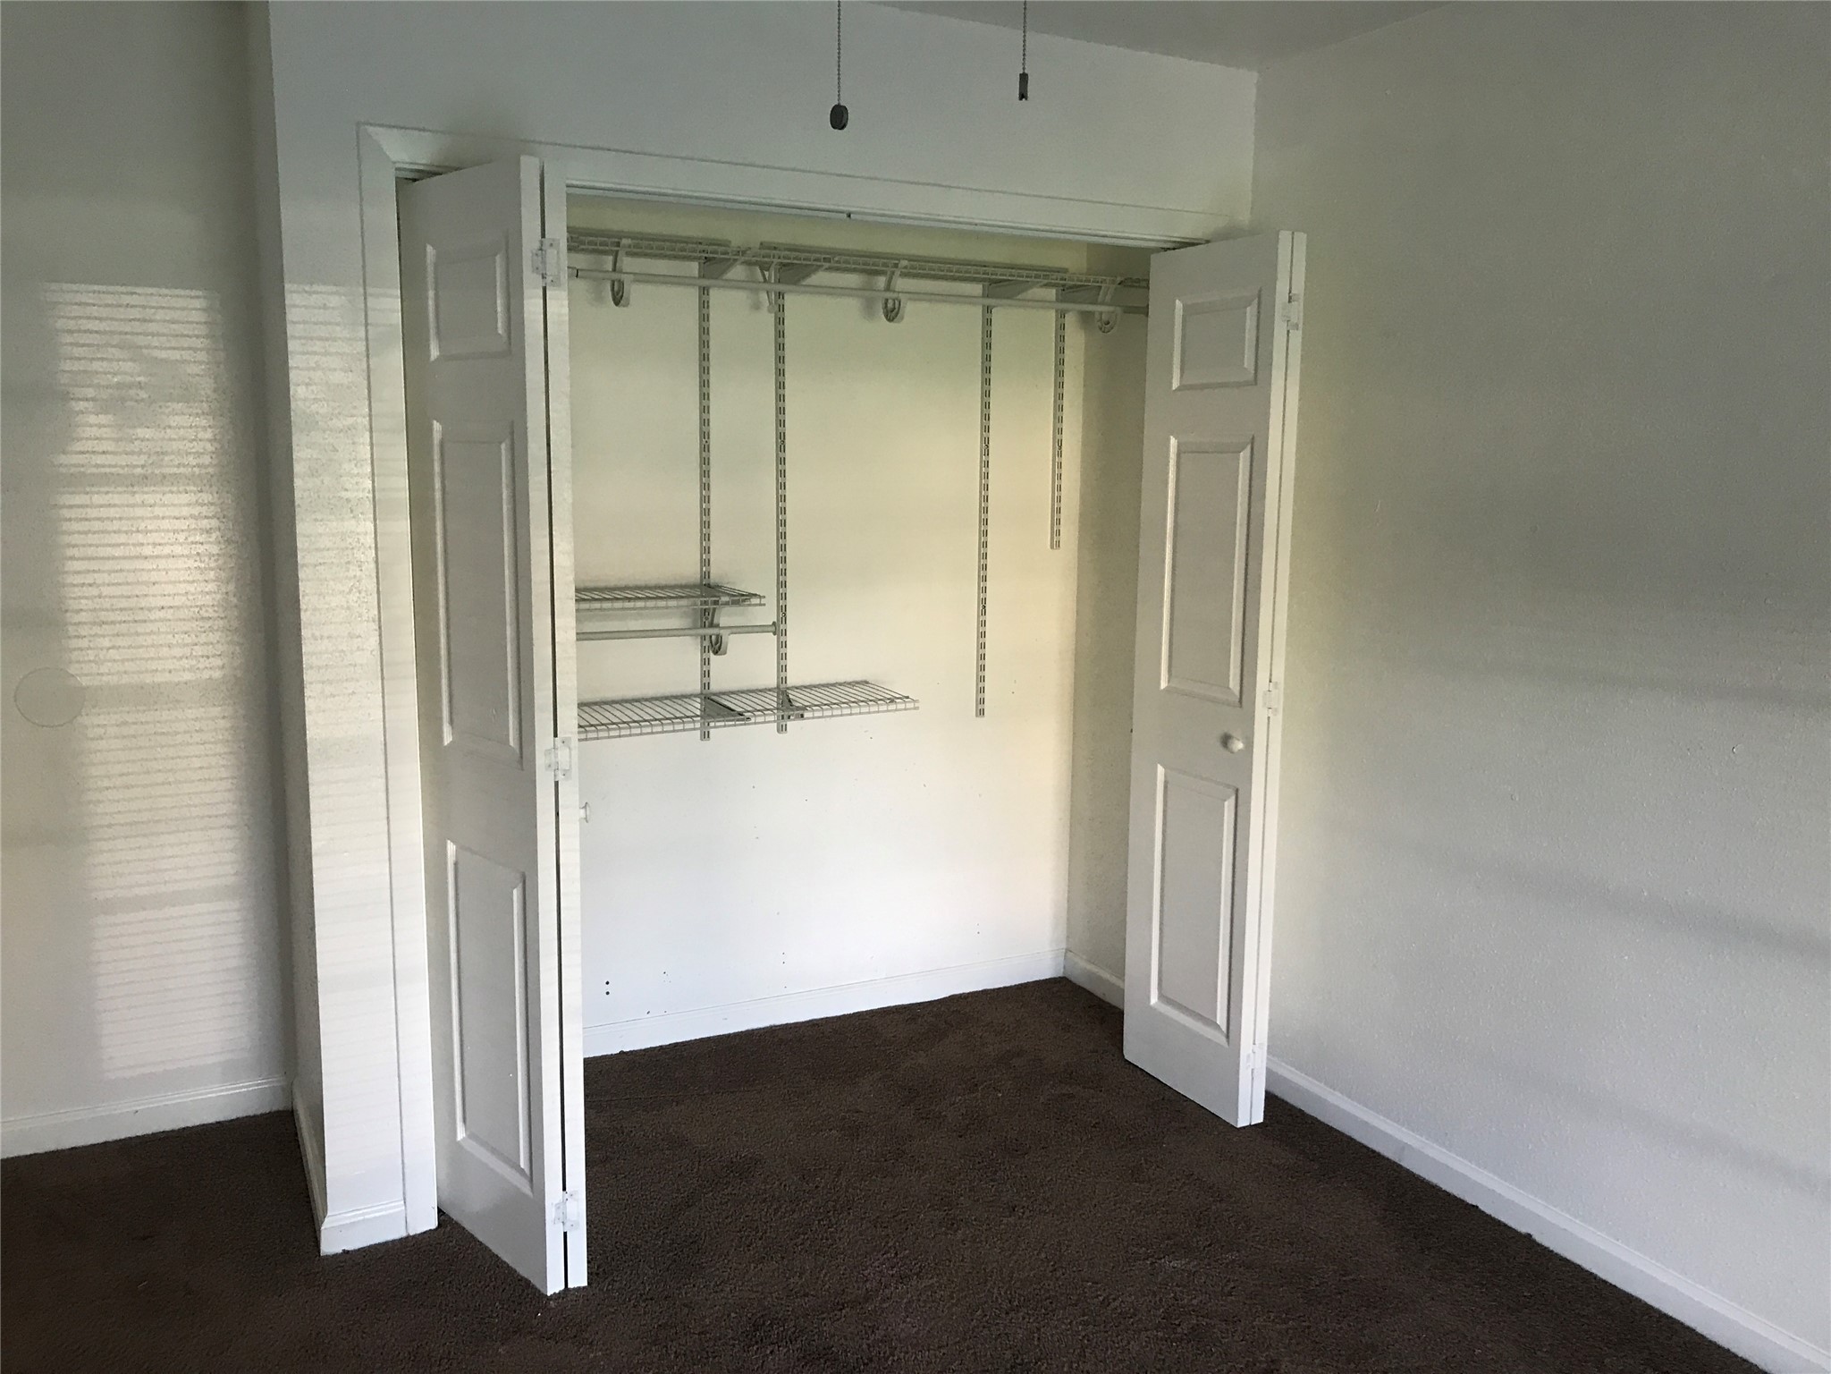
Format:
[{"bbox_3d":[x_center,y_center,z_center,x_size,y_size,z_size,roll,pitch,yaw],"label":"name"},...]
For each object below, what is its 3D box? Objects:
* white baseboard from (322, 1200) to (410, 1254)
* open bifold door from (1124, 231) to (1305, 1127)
[{"bbox_3d":[-1.079,1.056,2.901,0.164,0.072,0.018,-4,10,-27],"label":"white baseboard"},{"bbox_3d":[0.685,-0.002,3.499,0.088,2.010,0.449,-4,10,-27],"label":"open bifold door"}]

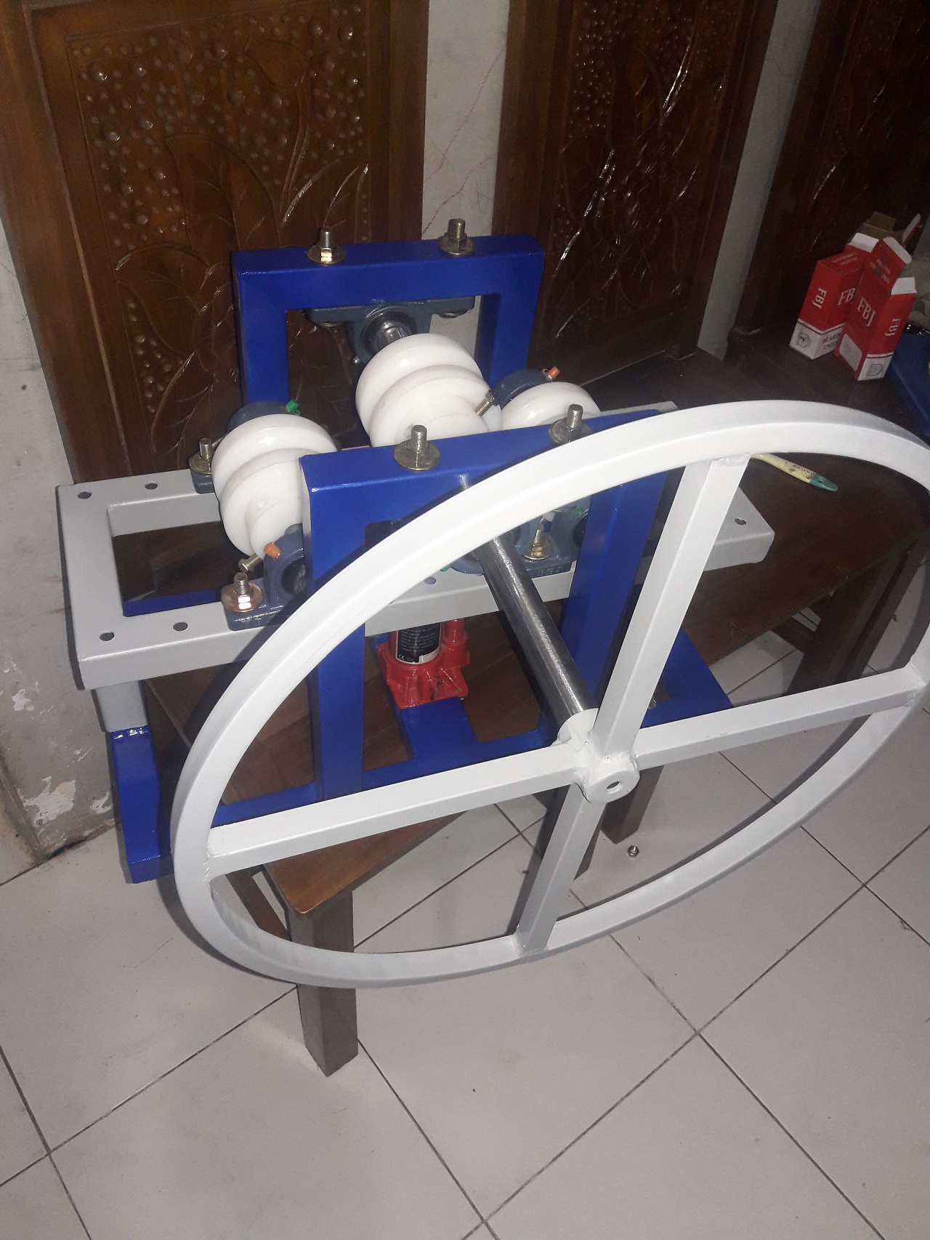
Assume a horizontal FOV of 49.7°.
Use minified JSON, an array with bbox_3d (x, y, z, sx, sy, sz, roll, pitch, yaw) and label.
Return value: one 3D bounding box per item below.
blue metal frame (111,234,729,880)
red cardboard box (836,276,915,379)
[{"bbox_3d":[-0.043,-0.083,1.063,0.704,0.486,0.356,-10,49,-16],"label":"blue metal frame"},{"bbox_3d":[0.740,-0.532,1.812,0.053,0.171,0.087,-8,48,-13],"label":"red cardboard box"}]

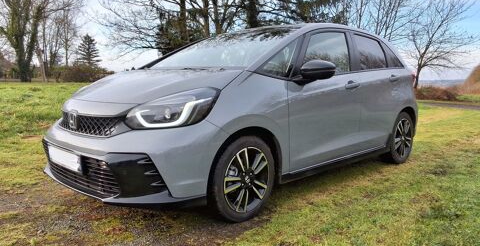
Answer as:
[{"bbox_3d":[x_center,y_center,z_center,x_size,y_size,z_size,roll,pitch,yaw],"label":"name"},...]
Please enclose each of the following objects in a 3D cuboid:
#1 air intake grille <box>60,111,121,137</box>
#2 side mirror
[{"bbox_3d":[-1.060,-0.006,2.652,0.160,0.150,0.830,-7,10,-44],"label":"air intake grille"},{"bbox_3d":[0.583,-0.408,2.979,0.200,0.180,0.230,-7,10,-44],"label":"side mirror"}]

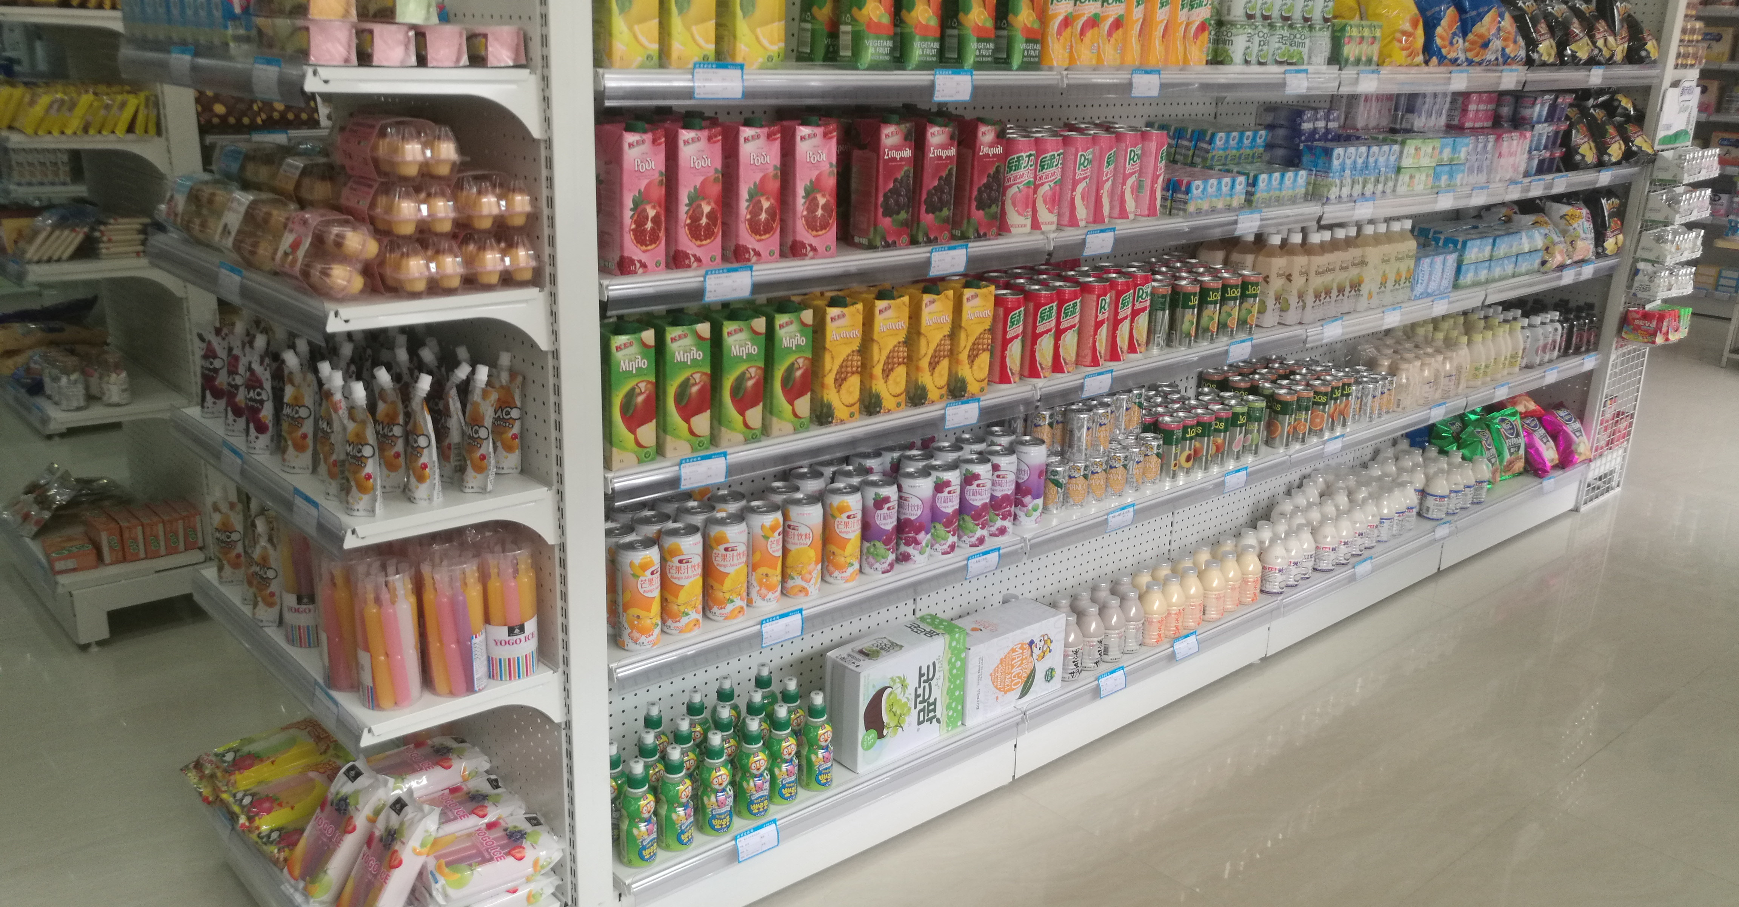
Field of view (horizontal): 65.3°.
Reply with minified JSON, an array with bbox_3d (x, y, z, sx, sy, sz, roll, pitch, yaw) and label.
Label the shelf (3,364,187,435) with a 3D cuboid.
[{"bbox_3d":[-1.882,-0.158,3.251,0.300,0.045,0.640,-13,24,-40],"label":"shelf"}]

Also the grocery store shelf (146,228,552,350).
[{"bbox_3d":[-0.768,-0.245,1.949,0.300,0.096,0.728,-13,23,-40],"label":"grocery store shelf"}]

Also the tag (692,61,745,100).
[{"bbox_3d":[-0.208,-0.516,1.882,0.086,0.048,0.006,-13,23,-39],"label":"tag"}]

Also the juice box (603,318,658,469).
[{"bbox_3d":[-0.366,-0.092,1.987,0.075,0.212,0.075,-15,25,-42],"label":"juice box"}]

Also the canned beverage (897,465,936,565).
[{"bbox_3d":[0.079,0.114,2.472,0.066,0.168,0.066,2,18,-1],"label":"canned beverage"}]

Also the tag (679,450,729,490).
[{"bbox_3d":[-0.247,0.025,2.041,0.086,0.047,0.005,-13,23,-40],"label":"tag"}]

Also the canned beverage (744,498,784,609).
[{"bbox_3d":[-0.175,0.167,2.241,0.066,0.168,0.066,2,18,-1],"label":"canned beverage"}]

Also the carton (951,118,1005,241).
[{"bbox_3d":[0.175,-0.471,2.304,0.073,0.208,0.073,-13,23,-39],"label":"carton"}]

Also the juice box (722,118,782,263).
[{"bbox_3d":[-0.185,-0.397,2.035,0.074,0.210,0.069,-12,22,-38],"label":"juice box"}]

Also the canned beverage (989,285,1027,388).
[{"bbox_3d":[0.253,-0.214,2.509,0.064,0.168,0.064,2,17,0],"label":"canned beverage"}]

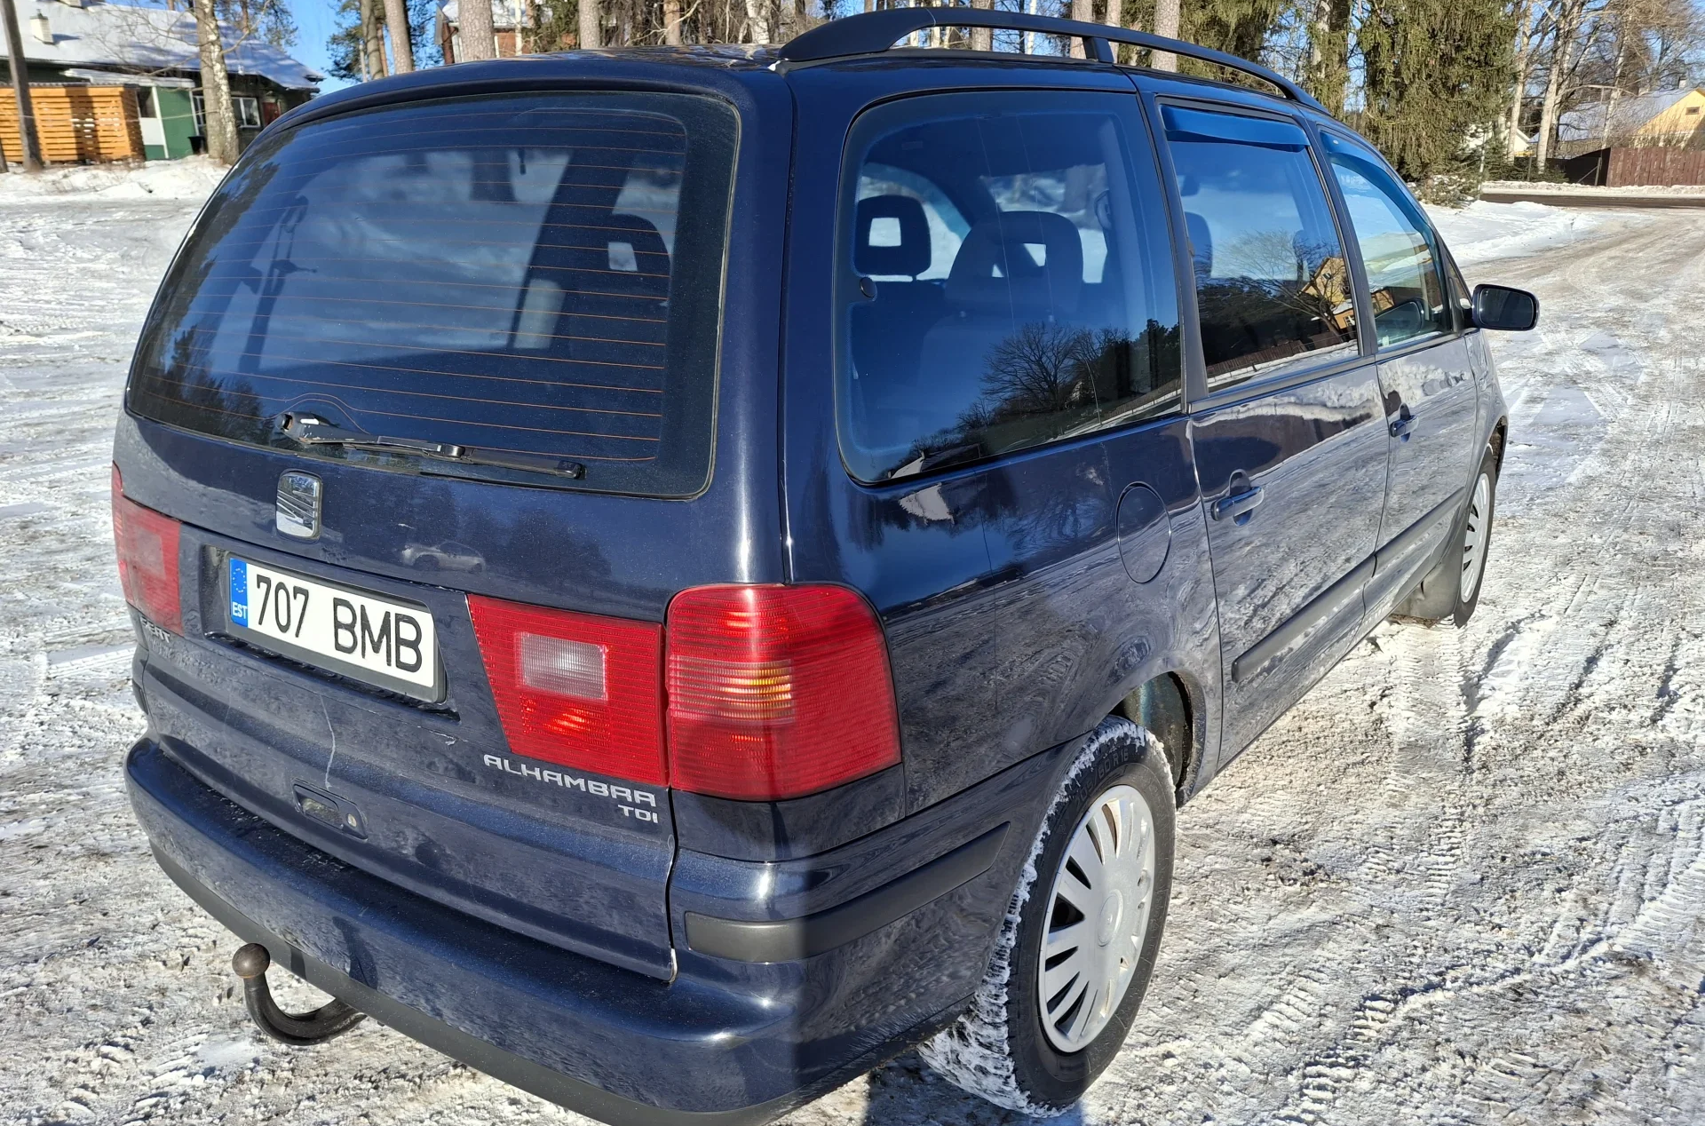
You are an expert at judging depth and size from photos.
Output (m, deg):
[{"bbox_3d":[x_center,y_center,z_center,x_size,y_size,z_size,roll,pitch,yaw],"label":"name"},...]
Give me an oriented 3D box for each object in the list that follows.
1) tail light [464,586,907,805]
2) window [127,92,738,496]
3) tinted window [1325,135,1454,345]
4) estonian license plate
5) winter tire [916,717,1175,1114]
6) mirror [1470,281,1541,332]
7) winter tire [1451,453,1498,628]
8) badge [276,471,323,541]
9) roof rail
[{"bbox_3d":[-0.209,0.120,1.450,0.510,0.262,0.210,10,19,36],"label":"tail light"},{"bbox_3d":[-0.677,-0.388,1.753,1.390,0.520,0.090,10,-8,36],"label":"window"},{"bbox_3d":[1.351,-0.816,3.099,0.050,0.505,0.840,-11,6,40],"label":"tinted window"},{"bbox_3d":[-0.754,0.082,1.756,0.525,0.115,0.020,10,12,36],"label":"estonian license plate"},{"bbox_3d":[0.325,0.560,2.051,0.210,0.635,0.635,10,19,36],"label":"winter tire"},{"bbox_3d":[1.824,-0.715,3.431,0.180,0.130,0.105,10,19,36],"label":"mirror"},{"bbox_3d":[2.030,-0.093,4.227,0.210,0.635,0.635,10,19,36],"label":"winter tire"},{"bbox_3d":[-0.765,-0.081,1.703,0.085,0.094,0.015,10,12,36],"label":"badge"},{"bbox_3d":[0.547,-0.919,2.276,0.075,0.135,2.120,10,19,36],"label":"roof rail"}]

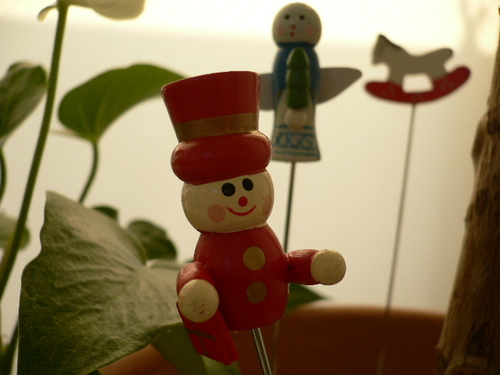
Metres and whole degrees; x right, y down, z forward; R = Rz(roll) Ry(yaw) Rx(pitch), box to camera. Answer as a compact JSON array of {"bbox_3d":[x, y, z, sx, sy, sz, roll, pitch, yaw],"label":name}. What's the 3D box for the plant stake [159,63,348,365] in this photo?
[{"bbox_3d":[-0.005,0.008,0.190,0.064,0.100,0.045,-11,1,-23],"label":"plant stake"}]

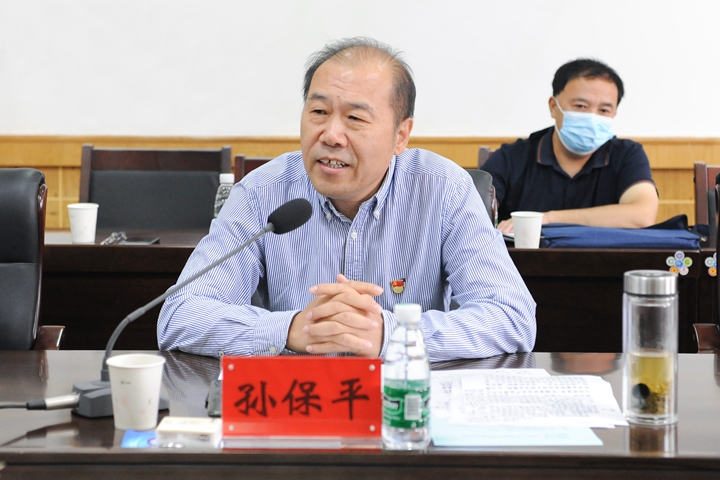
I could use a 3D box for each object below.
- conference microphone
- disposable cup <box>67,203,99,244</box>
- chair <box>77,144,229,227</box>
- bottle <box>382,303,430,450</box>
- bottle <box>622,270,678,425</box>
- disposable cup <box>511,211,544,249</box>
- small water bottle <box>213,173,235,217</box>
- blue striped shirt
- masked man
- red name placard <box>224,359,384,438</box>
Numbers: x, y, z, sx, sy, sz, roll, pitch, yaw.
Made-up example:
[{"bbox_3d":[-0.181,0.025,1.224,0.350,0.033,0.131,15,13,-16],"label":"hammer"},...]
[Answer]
[{"bbox_3d":[-0.236,0.083,1.532,0.360,0.295,0.120,-2,5,-22],"label":"conference microphone"},{"bbox_3d":[-0.672,-0.041,2.520,0.077,0.087,0.077,0,5,0],"label":"disposable cup"},{"bbox_3d":[-0.662,0.208,2.977,0.500,0.980,0.580,1,5,6],"label":"chair"},{"bbox_3d":[0.058,0.166,1.275,0.059,0.174,0.059,0,5,0],"label":"bottle"},{"bbox_3d":[0.393,0.142,1.393,0.072,0.199,0.072,0,5,0],"label":"bottle"},{"bbox_3d":[0.390,-0.022,2.420,0.077,0.087,0.077,0,5,0],"label":"disposable cup"},{"bbox_3d":[-0.319,-0.079,2.490,0.059,0.174,0.059,0,5,0],"label":"small water bottle"},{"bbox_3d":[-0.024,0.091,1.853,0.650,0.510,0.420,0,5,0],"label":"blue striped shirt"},{"bbox_3d":[0.574,0.108,2.868,0.490,1.220,0.680,1,5,6],"label":"masked man"},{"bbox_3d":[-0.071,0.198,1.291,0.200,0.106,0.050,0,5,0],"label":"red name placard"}]

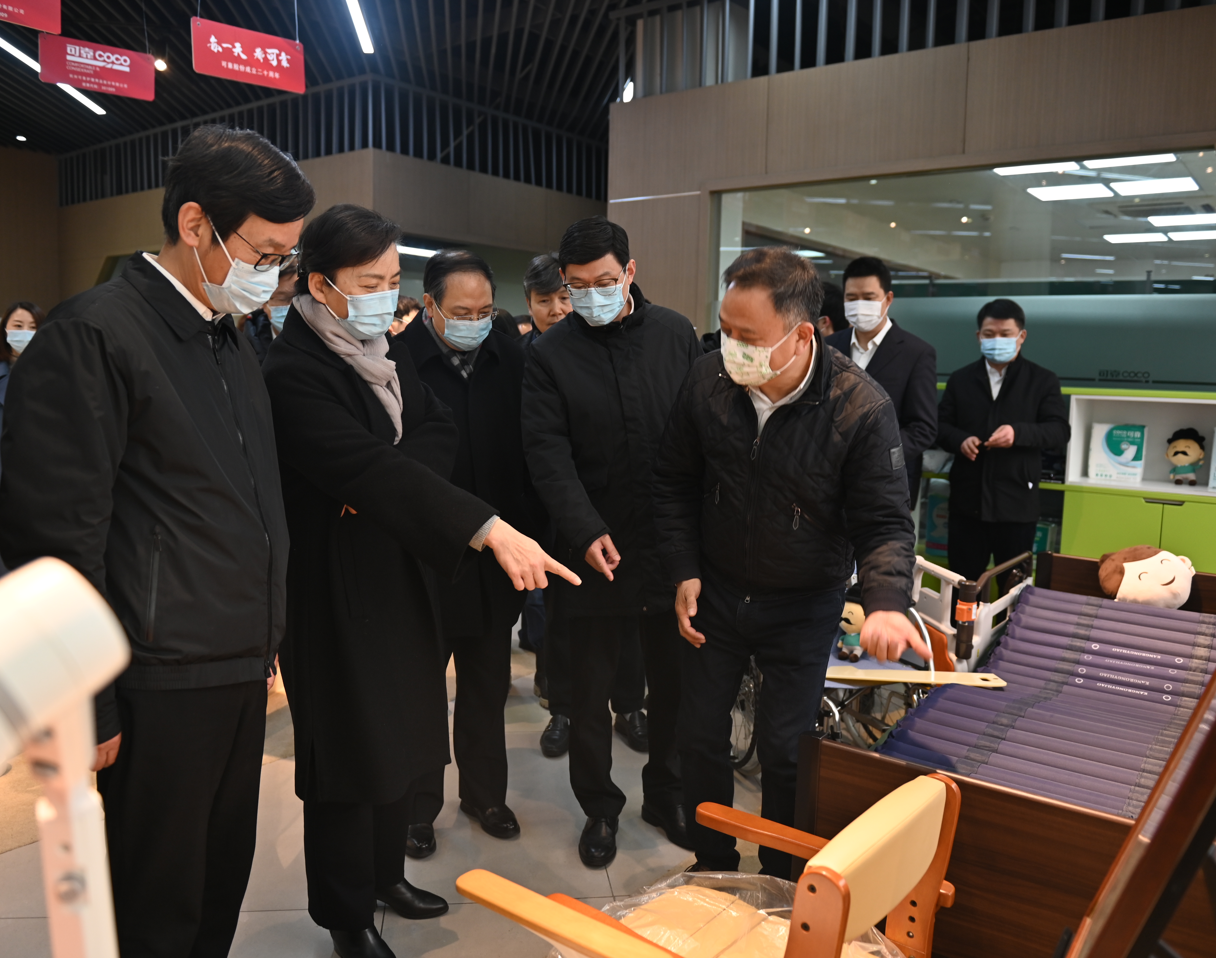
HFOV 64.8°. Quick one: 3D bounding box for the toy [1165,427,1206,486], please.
[{"bbox_3d":[2.411,-0.091,4.000,0.150,0.240,0.120,6,9,40],"label":"toy"}]

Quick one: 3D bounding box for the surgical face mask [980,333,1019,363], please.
[{"bbox_3d":[1.531,-0.508,3.740,0.145,0.105,0.090,4,18,30],"label":"surgical face mask"}]

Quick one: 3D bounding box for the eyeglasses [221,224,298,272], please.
[{"bbox_3d":[-0.530,-0.357,1.410,0.130,0.045,0.140,34,12,0],"label":"eyeglasses"}]

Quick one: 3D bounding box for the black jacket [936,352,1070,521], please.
[{"bbox_3d":[1.562,-0.154,3.800,0.530,0.660,0.330,4,6,30],"label":"black jacket"}]

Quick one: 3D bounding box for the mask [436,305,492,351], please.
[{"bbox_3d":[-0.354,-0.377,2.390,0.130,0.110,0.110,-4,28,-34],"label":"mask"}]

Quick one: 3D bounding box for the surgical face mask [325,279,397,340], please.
[{"bbox_3d":[-0.502,-0.346,1.960,0.090,0.110,0.145,24,16,29],"label":"surgical face mask"}]

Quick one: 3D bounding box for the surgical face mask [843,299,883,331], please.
[{"bbox_3d":[0.871,-0.554,3.250,0.145,0.110,0.090,5,15,38],"label":"surgical face mask"}]

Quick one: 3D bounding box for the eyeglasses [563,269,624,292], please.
[{"bbox_3d":[-0.031,-0.472,2.310,0.140,0.050,0.135,2,27,14],"label":"eyeglasses"}]

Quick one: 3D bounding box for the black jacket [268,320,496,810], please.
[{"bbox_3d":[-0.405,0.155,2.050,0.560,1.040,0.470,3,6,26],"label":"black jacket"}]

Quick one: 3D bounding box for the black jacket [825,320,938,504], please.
[{"bbox_3d":[0.913,-0.200,3.320,0.480,0.710,0.310,5,7,37],"label":"black jacket"}]

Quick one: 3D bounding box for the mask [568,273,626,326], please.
[{"bbox_3d":[-0.029,-0.440,2.400,0.145,0.110,0.090,-3,33,10],"label":"mask"}]

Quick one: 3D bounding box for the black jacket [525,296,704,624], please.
[{"bbox_3d":[0.019,-0.051,2.470,0.530,0.800,0.370,1,7,3],"label":"black jacket"}]

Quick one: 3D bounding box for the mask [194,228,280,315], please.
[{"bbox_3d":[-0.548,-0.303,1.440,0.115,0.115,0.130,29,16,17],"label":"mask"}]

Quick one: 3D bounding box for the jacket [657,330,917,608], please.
[{"bbox_3d":[0.395,-0.016,2.140,0.560,0.600,0.390,3,7,24],"label":"jacket"}]

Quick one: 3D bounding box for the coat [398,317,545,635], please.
[{"bbox_3d":[-0.390,-0.004,2.550,0.490,0.830,0.320,-2,7,-22],"label":"coat"}]

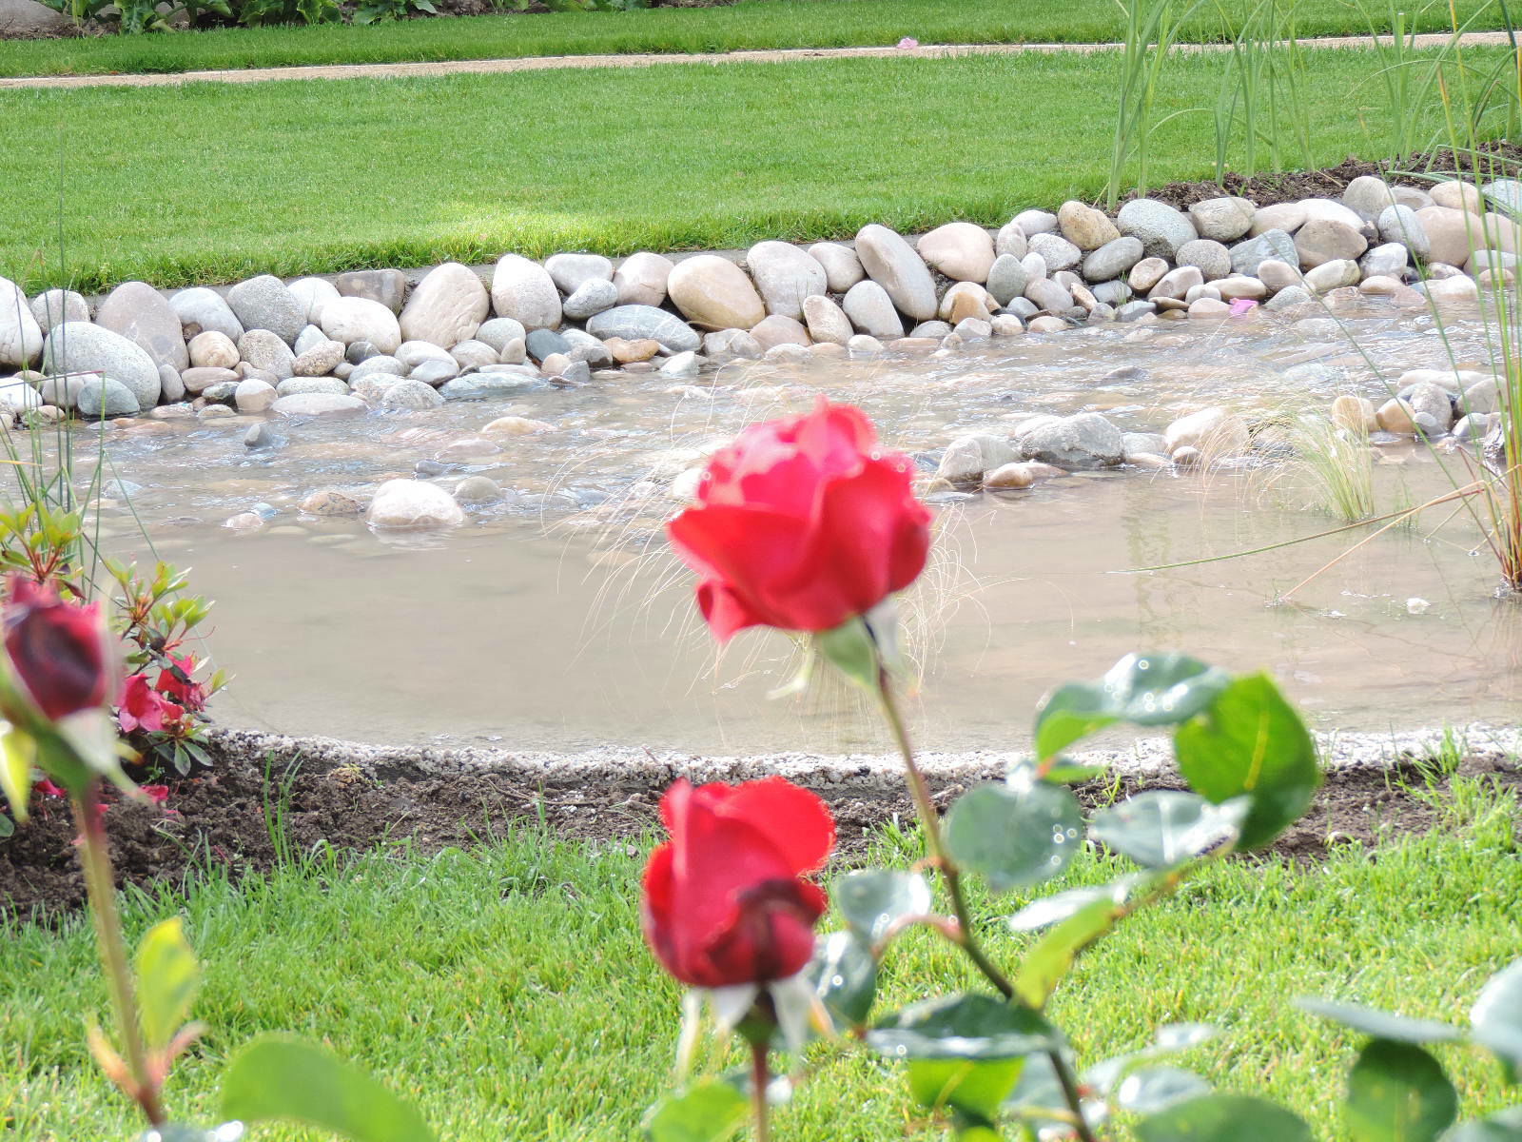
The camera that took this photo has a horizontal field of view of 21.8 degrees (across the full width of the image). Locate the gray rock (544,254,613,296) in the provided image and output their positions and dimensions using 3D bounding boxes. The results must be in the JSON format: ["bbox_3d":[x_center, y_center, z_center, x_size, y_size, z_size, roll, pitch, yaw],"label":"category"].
[{"bbox_3d":[-0.309,-0.497,6.700,0.118,0.078,0.090,-1,17,-3],"label":"gray rock"}]

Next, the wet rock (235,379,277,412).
[{"bbox_3d":[-0.901,-0.313,7.060,0.077,0.065,0.070,0,14,0],"label":"wet rock"}]

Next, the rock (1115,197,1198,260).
[{"bbox_3d":[0.831,-0.717,8.300,0.165,0.130,0.135,0,14,0],"label":"rock"}]

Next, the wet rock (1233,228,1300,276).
[{"bbox_3d":[0.909,-0.567,7.120,0.123,0.090,0.100,2,17,7],"label":"wet rock"}]

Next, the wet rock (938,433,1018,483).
[{"bbox_3d":[0.359,-0.184,6.550,0.134,0.092,0.110,0,14,0],"label":"wet rock"}]

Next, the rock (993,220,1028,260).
[{"bbox_3d":[0.512,-0.677,8.100,0.068,0.084,0.075,0,14,0],"label":"rock"}]

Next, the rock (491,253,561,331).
[{"bbox_3d":[-0.386,-0.459,6.506,0.110,0.129,0.098,-10,15,3],"label":"rock"}]

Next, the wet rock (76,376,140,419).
[{"bbox_3d":[-1.074,-0.283,6.513,0.104,0.074,0.082,0,14,0],"label":"wet rock"}]

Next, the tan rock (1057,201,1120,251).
[{"bbox_3d":[0.610,-0.643,7.384,0.118,0.095,0.093,0,14,0],"label":"tan rock"}]

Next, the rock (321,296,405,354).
[{"bbox_3d":[-0.738,-0.452,7.300,0.152,0.107,0.125,0,14,0],"label":"rock"}]

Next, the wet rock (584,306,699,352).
[{"bbox_3d":[-0.224,-0.456,7.480,0.213,0.090,0.130,0,14,0],"label":"wet rock"}]

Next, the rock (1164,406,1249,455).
[{"bbox_3d":[0.690,-0.211,6.120,0.132,0.082,0.105,2,17,6],"label":"rock"}]

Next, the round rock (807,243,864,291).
[{"bbox_3d":[0.132,-0.548,7.150,0.112,0.092,0.086,0,14,0],"label":"round rock"}]

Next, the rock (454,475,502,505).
[{"bbox_3d":[-0.421,-0.113,5.906,0.074,0.060,0.064,0,14,0],"label":"rock"}]

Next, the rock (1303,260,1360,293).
[{"bbox_3d":[1.021,-0.525,7.070,0.103,0.063,0.080,2,17,8],"label":"rock"}]

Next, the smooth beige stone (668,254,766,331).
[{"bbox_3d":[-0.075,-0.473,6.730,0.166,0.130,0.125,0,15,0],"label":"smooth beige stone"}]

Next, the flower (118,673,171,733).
[{"bbox_3d":[-0.579,0.123,3.720,0.050,0.054,0.040,0,15,0],"label":"flower"}]

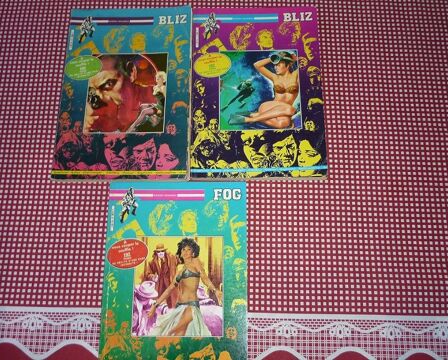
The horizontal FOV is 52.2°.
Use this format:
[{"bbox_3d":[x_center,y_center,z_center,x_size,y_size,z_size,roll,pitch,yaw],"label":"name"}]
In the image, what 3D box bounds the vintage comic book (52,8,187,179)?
[{"bbox_3d":[-0.096,-0.088,0.455,0.128,0.012,0.182,0,74,1],"label":"vintage comic book"}]

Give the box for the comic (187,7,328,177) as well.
[{"bbox_3d":[0.032,-0.088,0.453,0.128,0.012,0.182,-1,74,1],"label":"comic"}]

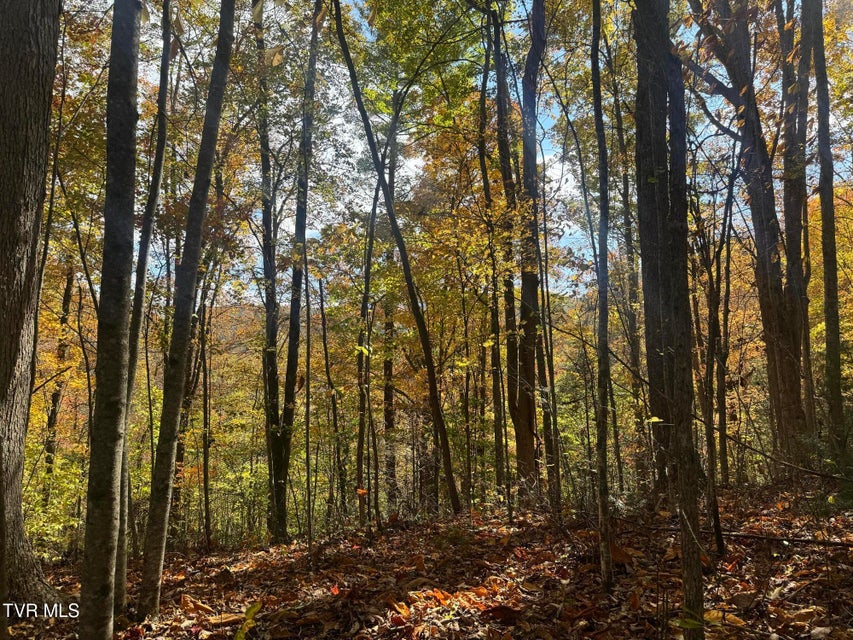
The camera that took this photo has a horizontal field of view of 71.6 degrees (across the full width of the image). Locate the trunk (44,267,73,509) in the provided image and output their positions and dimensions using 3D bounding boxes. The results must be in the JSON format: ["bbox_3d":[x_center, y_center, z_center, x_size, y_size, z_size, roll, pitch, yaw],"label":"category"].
[{"bbox_3d":[-7.763,1.321,12.500,0.250,5.160,0.250,6,-4,-31],"label":"trunk"}]

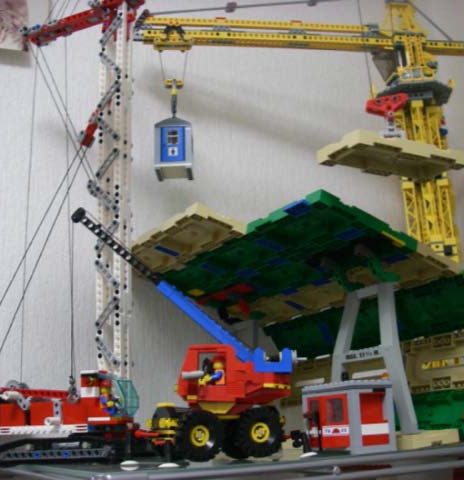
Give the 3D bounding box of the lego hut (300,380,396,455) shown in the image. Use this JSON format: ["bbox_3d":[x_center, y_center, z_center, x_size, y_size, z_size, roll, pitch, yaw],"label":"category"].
[{"bbox_3d":[0.114,0.174,0.689,0.048,0.066,0.080,6,-17,-29],"label":"lego hut"}]

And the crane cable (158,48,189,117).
[{"bbox_3d":[-0.079,-0.216,0.963,0.042,0.100,0.020,1,-15,-11],"label":"crane cable"}]

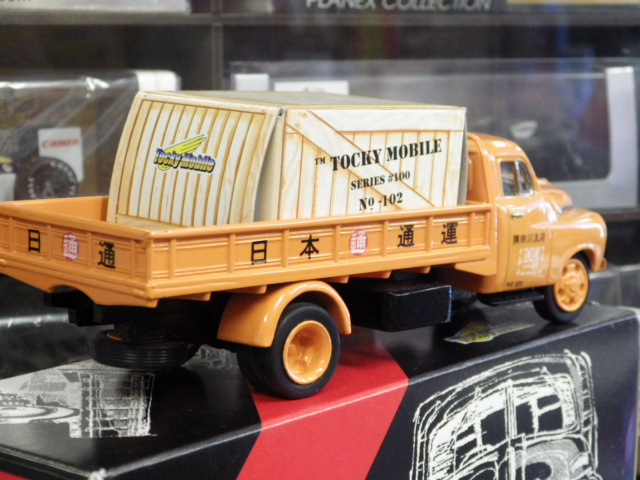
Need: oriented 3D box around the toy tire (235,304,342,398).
[{"bbox_3d":[-0.007,0.024,0.354,0.021,0.021,0.013,-10,13,-41],"label":"toy tire"}]

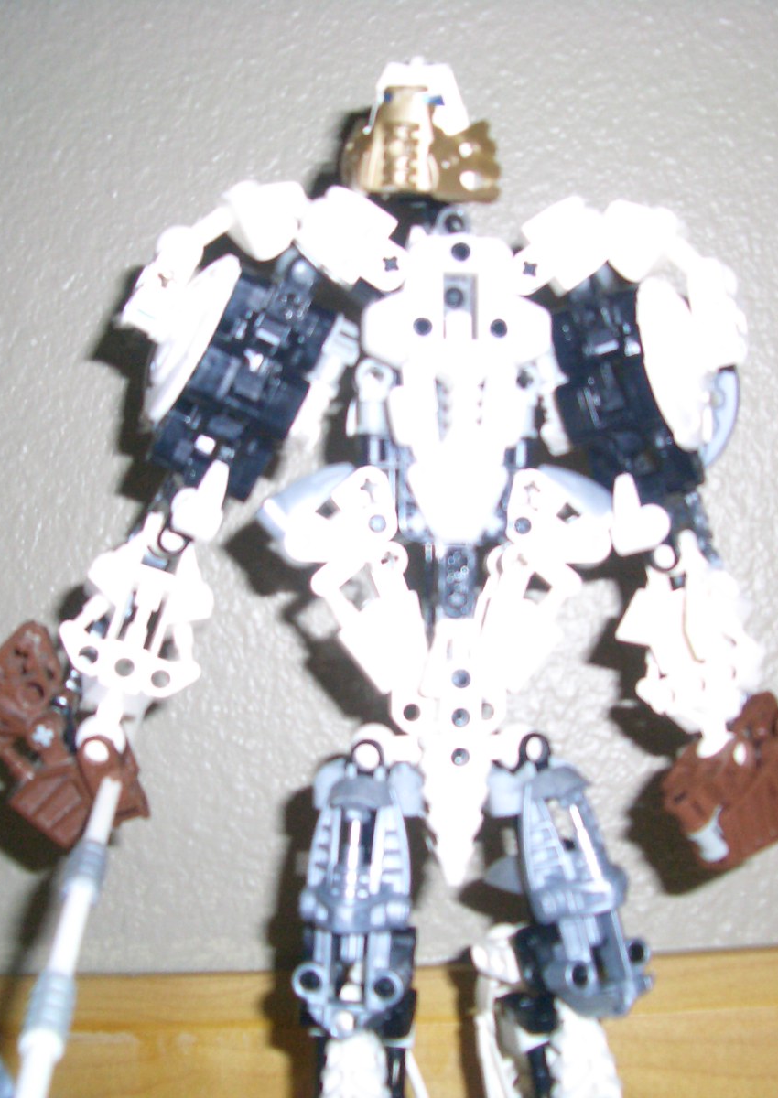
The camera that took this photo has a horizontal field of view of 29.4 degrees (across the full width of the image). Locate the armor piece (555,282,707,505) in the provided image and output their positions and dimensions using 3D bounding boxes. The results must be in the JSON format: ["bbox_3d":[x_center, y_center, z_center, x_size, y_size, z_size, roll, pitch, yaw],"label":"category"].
[{"bbox_3d":[0.052,-0.034,0.321,0.022,0.043,0.022,-17,-2,-3],"label":"armor piece"}]

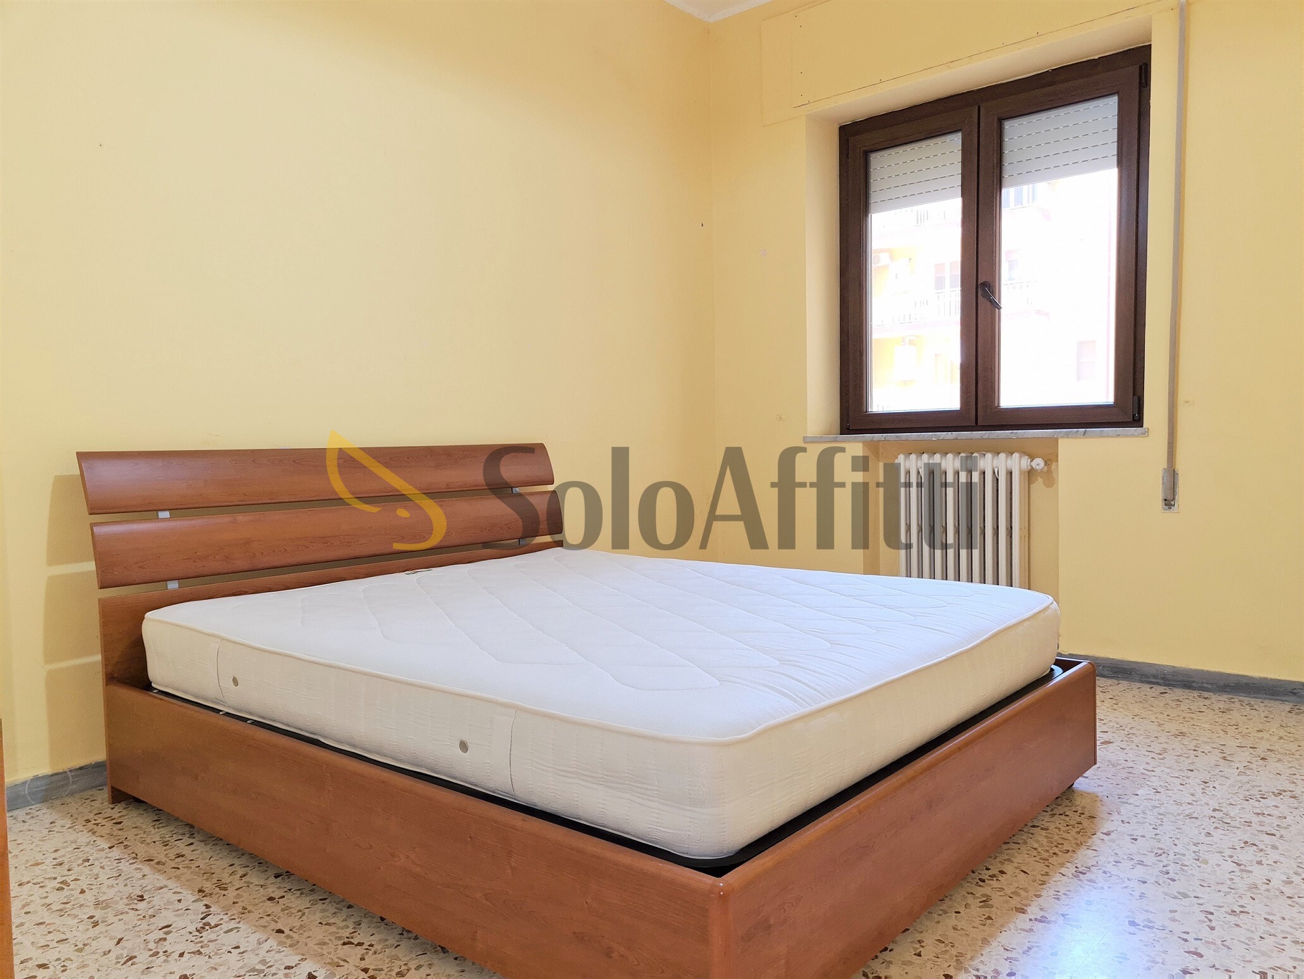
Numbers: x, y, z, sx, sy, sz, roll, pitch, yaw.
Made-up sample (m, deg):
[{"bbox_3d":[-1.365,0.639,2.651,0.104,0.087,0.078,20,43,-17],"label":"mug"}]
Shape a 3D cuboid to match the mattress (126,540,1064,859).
[{"bbox_3d":[-0.134,0.408,2.700,1.920,0.200,1.600,1,4,40],"label":"mattress"}]

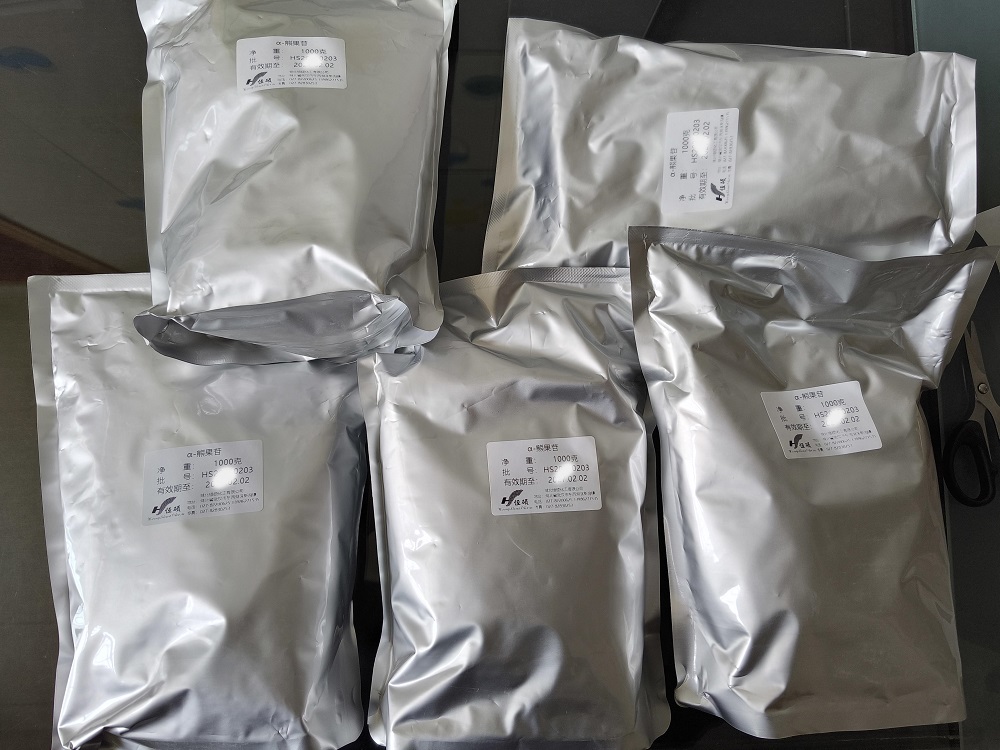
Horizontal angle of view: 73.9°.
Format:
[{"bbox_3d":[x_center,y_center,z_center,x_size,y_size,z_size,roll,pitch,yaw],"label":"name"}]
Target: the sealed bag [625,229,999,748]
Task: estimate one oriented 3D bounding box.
[{"bbox_3d":[0.185,0.069,0.405,0.195,0.060,0.308,-5,95,0],"label":"sealed bag"}]

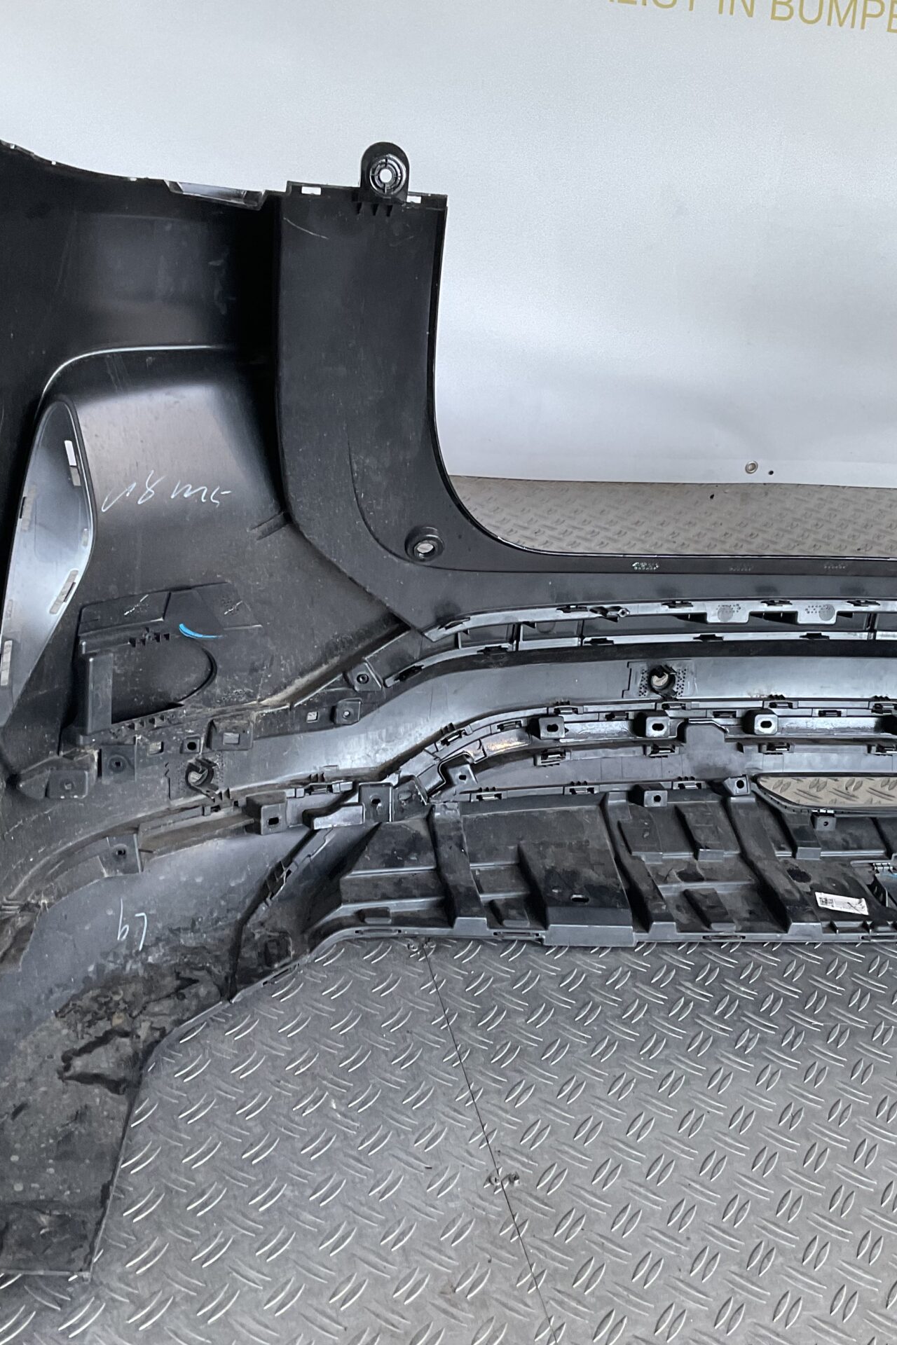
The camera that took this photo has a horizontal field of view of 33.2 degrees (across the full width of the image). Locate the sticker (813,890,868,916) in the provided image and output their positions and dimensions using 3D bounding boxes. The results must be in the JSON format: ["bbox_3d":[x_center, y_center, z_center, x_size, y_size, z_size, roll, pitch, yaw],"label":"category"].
[{"bbox_3d":[0.347,0.203,1.325,0.044,0.001,0.021,8,32,-4],"label":"sticker"}]

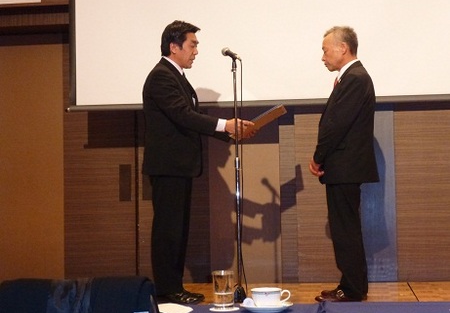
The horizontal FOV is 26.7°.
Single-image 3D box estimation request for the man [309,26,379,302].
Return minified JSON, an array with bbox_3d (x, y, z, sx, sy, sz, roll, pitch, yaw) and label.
[{"bbox_3d":[0.725,0.045,5.800,0.430,1.690,0.500,-1,-2,1],"label":"man"}]

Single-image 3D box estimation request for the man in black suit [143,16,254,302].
[{"bbox_3d":[-0.155,0.035,5.780,0.670,1.735,0.510,-1,-2,11],"label":"man in black suit"}]

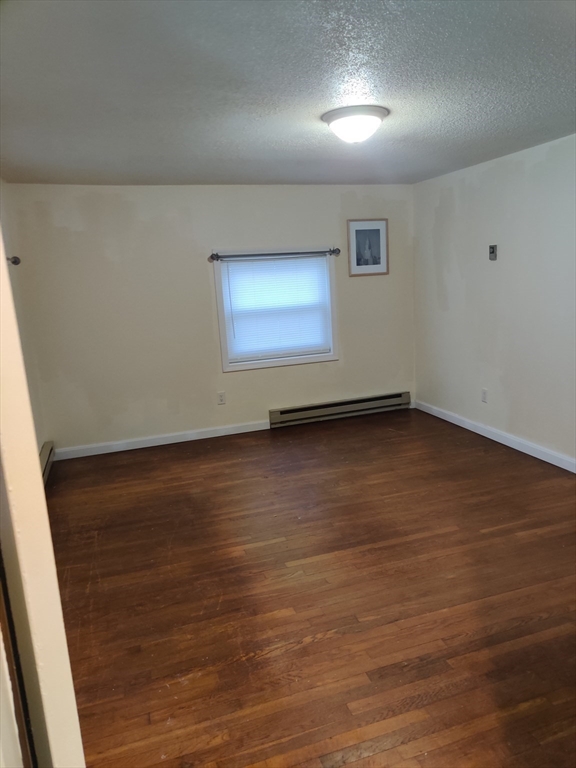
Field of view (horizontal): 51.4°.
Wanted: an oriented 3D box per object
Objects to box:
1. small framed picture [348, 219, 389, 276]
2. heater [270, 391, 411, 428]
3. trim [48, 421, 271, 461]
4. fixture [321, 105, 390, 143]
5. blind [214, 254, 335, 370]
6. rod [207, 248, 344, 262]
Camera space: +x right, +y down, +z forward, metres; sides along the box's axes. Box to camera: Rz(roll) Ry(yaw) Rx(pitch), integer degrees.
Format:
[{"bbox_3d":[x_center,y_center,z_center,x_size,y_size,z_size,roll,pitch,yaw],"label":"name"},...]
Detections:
[{"bbox_3d":[0.764,-1.291,5.675,0.415,0.518,0.025,-7,11,-18],"label":"small framed picture"},{"bbox_3d":[0.520,0.246,5.830,1.465,0.175,0.065,-7,11,-18],"label":"heater"},{"bbox_3d":[-1.088,0.499,5.348,1.950,0.088,0.018,-7,11,-18],"label":"trim"},{"bbox_3d":[0.349,-1.305,3.056,0.350,0.126,0.350,-7,11,-18],"label":"fixture"},{"bbox_3d":[-0.079,-0.687,5.491,1.050,0.960,0.050,-7,11,-18],"label":"blind"},{"bbox_3d":[-0.093,-1.159,5.364,1.225,0.055,0.090,-7,11,-18],"label":"rod"}]

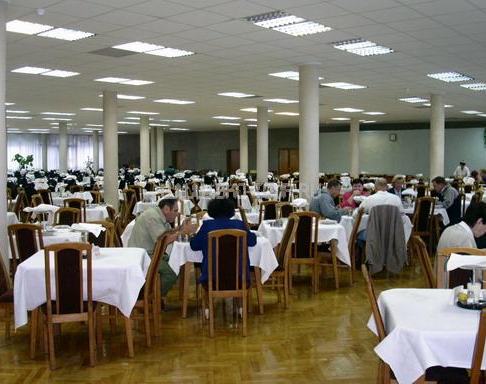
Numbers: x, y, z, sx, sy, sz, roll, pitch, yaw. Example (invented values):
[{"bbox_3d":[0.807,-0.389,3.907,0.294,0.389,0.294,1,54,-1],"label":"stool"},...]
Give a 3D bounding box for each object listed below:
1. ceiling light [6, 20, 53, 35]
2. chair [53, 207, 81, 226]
[{"bbox_3d":[-2.960,-2.255,7.614,0.660,0.080,0.660,3,4,40],"label":"ceiling light"},{"bbox_3d":[-2.259,0.702,6.861,0.450,0.990,0.520,1,3,12],"label":"chair"}]

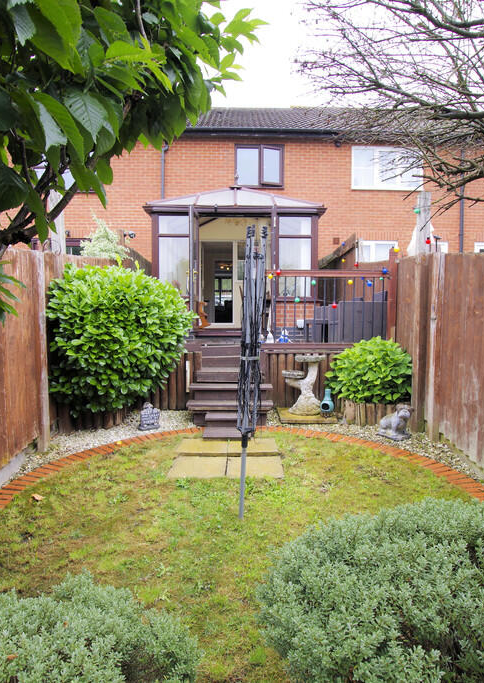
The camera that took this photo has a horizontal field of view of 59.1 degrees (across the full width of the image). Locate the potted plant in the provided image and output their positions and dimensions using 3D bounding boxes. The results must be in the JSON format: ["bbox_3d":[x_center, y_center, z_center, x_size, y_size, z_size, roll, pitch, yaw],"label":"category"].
[{"bbox_3d":[1.400,0.430,4.910,0.950,0.990,0.880,0,5,0],"label":"potted plant"}]

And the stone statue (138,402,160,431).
[{"bbox_3d":[-0.985,0.800,4.560,0.220,0.290,0.130,-1,5,-15],"label":"stone statue"}]

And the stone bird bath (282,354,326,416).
[{"bbox_3d":[0.730,0.500,4.970,0.510,0.710,0.380,0,5,0],"label":"stone bird bath"}]

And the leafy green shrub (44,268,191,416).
[{"bbox_3d":[-1.240,-0.040,4.600,1.400,1.520,1.200,0,5,0],"label":"leafy green shrub"}]

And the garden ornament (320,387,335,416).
[{"bbox_3d":[0.977,0.695,4.860,0.155,0.320,0.160,3,5,28],"label":"garden ornament"}]

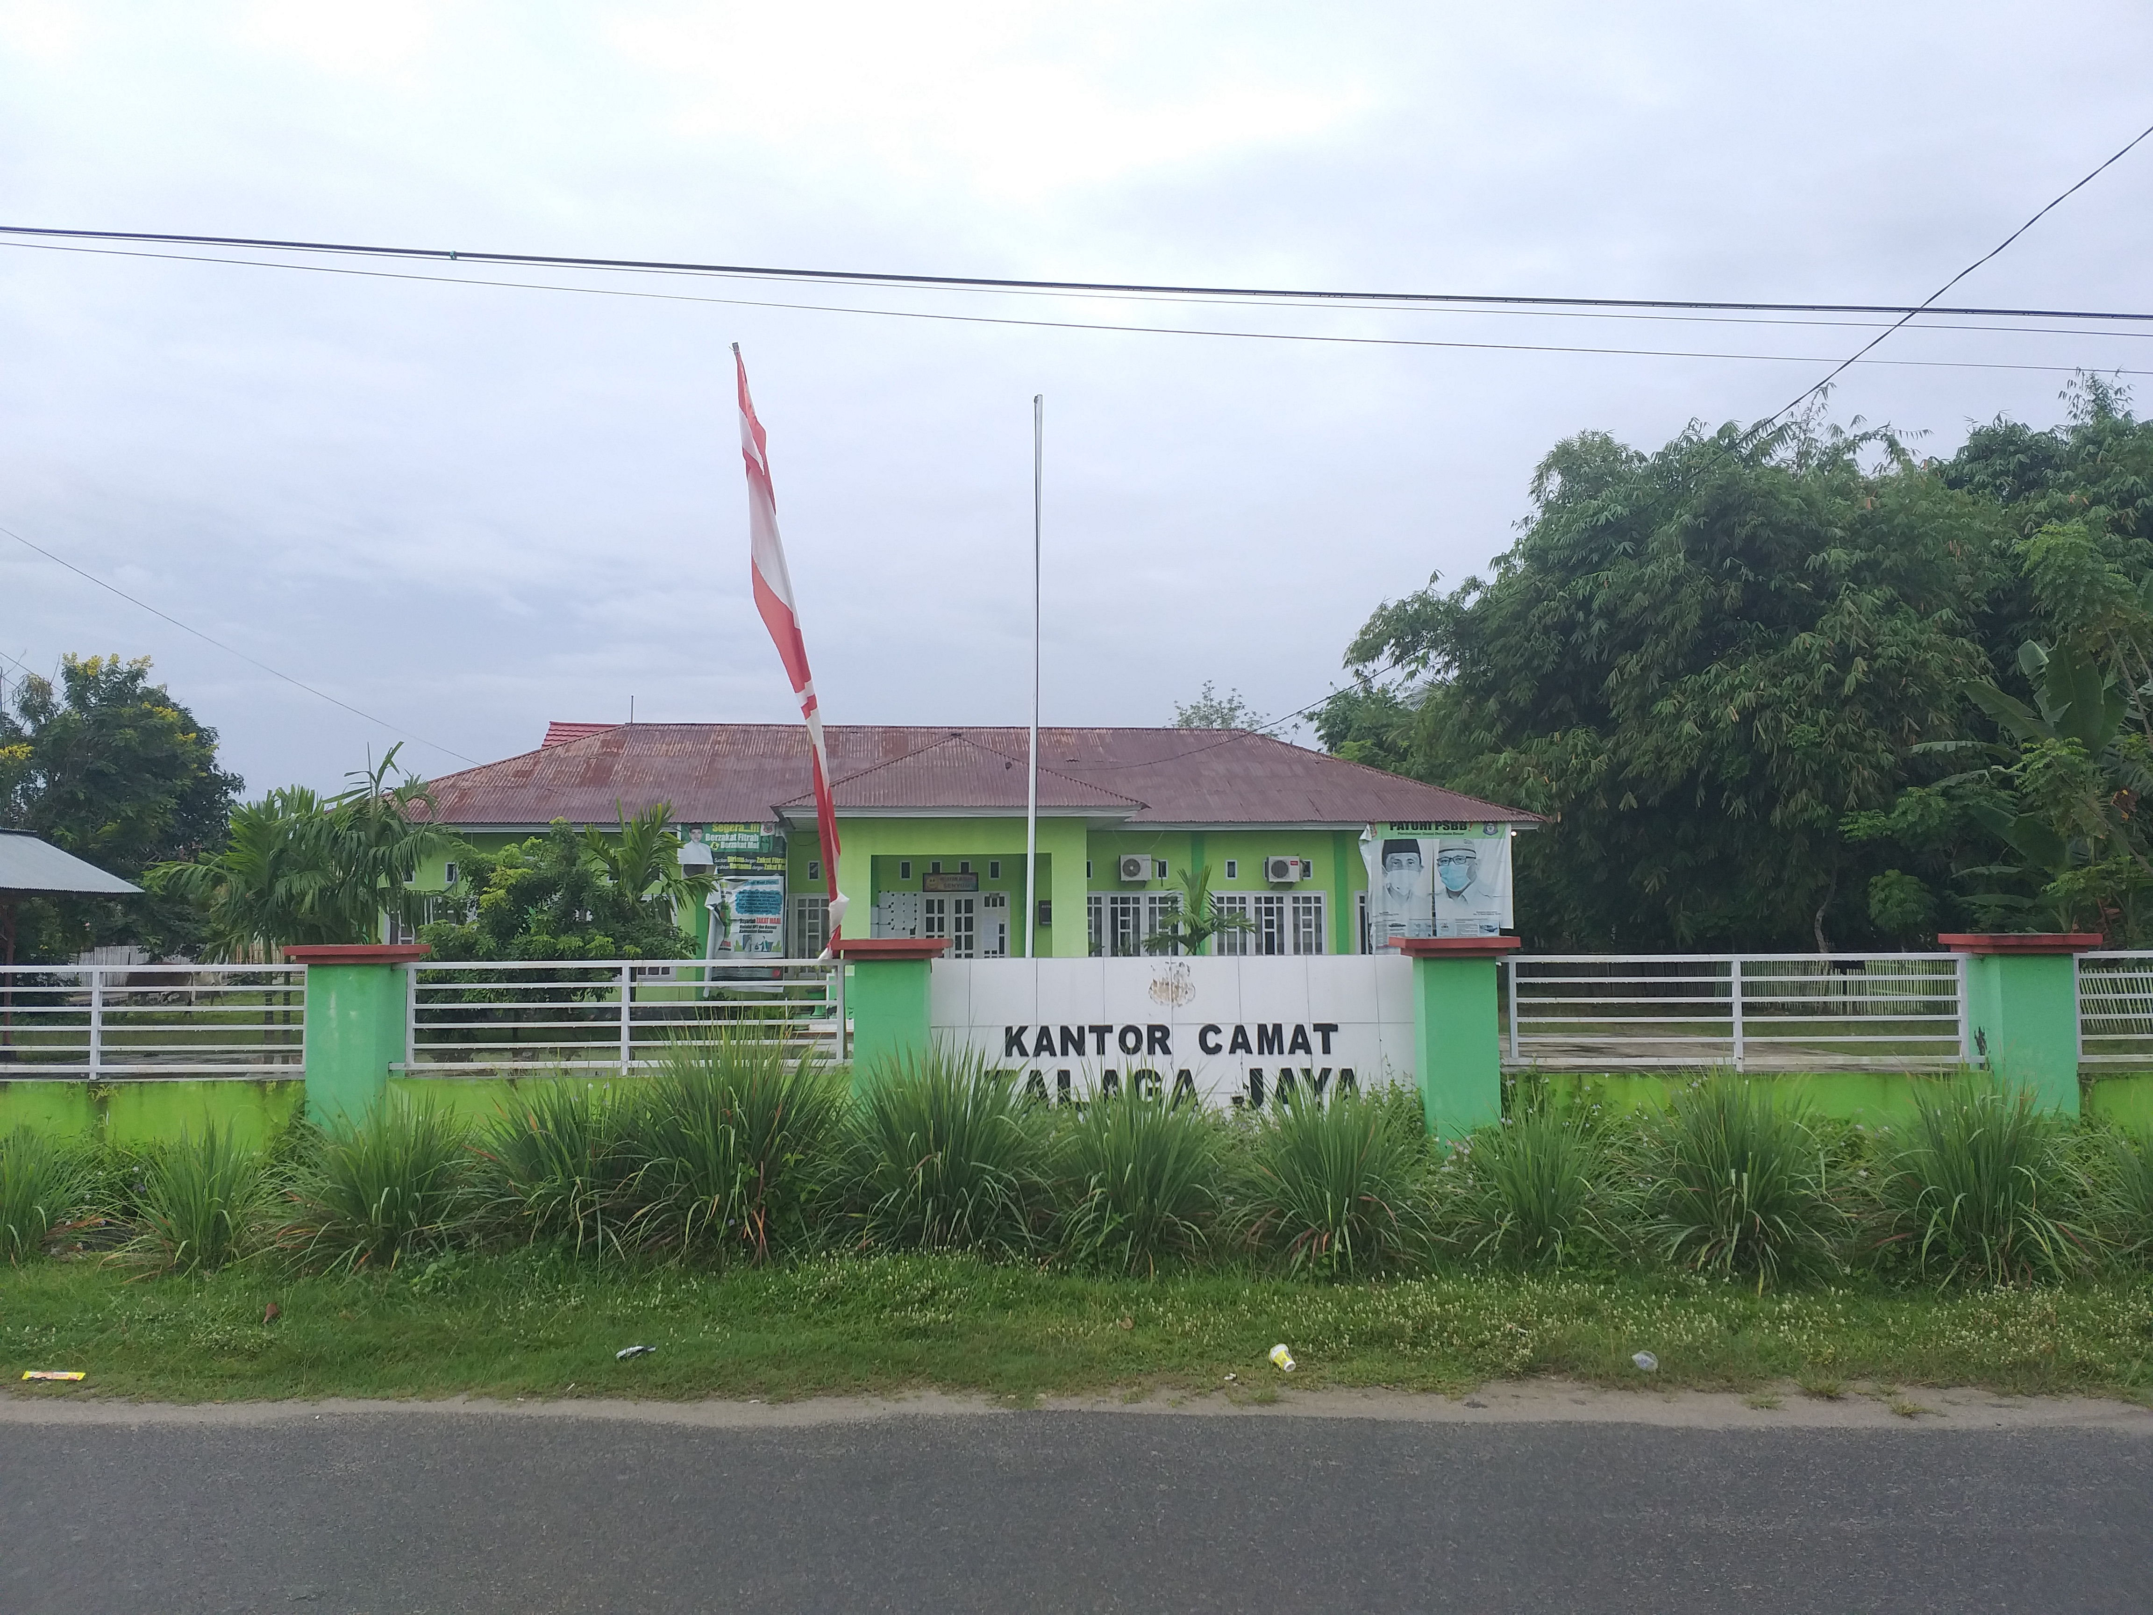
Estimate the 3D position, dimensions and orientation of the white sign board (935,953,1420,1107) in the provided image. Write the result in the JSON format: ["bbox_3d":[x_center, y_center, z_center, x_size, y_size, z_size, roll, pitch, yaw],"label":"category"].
[{"bbox_3d":[0.566,1.439,9.627,2.870,1.100,0.130,0,-3,3],"label":"white sign board"}]

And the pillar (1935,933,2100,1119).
[{"bbox_3d":[5.454,1.418,9.325,0.610,1.370,0.600,0,-4,1],"label":"pillar"}]

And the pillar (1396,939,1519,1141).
[{"bbox_3d":[2.182,1.417,9.324,0.600,1.330,0.590,0,-3,3],"label":"pillar"}]

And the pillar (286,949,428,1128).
[{"bbox_3d":[-4.284,1.476,9.636,0.600,1.320,0.590,0,-3,3],"label":"pillar"}]

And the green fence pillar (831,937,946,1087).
[{"bbox_3d":[-1.063,1.441,9.481,0.600,1.340,0.590,0,-3,3],"label":"green fence pillar"}]

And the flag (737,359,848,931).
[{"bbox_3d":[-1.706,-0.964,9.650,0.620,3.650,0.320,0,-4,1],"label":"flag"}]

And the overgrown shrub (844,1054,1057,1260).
[{"bbox_3d":[-0.586,1.589,7.460,0.940,0.930,0.820,0,-3,3],"label":"overgrown shrub"}]

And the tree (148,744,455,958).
[{"bbox_3d":[-6.745,0.957,14.003,2.600,2.990,2.400,0,-4,1],"label":"tree"}]

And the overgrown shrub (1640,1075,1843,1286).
[{"bbox_3d":[2.839,1.527,6.933,0.880,0.820,0.850,0,-4,1],"label":"overgrown shrub"}]

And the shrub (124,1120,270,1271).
[{"bbox_3d":[-4.082,1.802,7.519,0.640,0.680,0.580,0,-3,3],"label":"shrub"}]

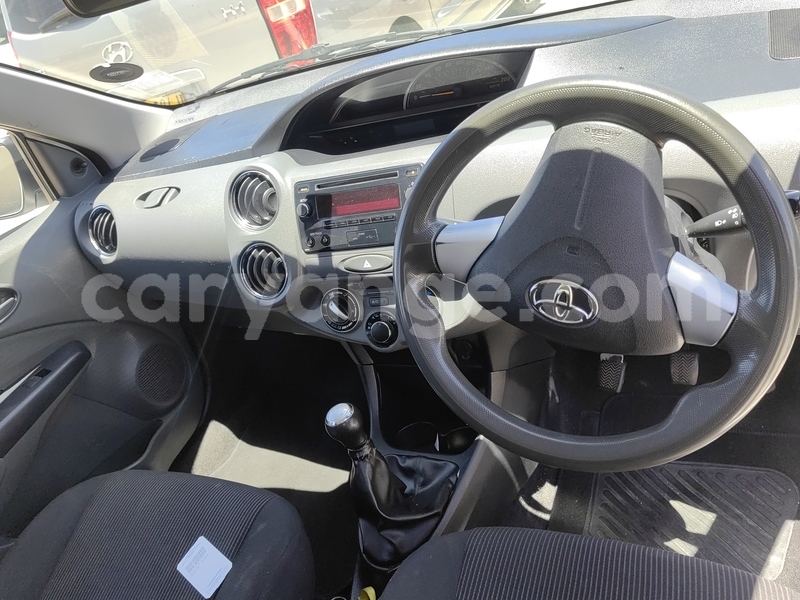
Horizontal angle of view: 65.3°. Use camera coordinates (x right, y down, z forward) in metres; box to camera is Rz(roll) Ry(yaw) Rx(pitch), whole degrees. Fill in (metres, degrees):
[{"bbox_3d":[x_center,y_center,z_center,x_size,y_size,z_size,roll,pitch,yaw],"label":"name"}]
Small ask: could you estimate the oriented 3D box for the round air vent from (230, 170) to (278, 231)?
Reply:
[{"bbox_3d":[-0.210,-0.144,0.904,0.082,0.083,0.020,-2,9,32],"label":"round air vent"}]

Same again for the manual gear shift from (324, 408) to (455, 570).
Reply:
[{"bbox_3d":[-0.032,0.203,0.832,0.130,0.225,0.185,-2,32,28],"label":"manual gear shift"}]

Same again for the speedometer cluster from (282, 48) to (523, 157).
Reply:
[{"bbox_3d":[-0.006,-0.257,0.826,0.360,0.098,0.090,-2,17,28],"label":"speedometer cluster"}]

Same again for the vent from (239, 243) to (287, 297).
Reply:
[{"bbox_3d":[-0.195,-0.046,0.932,0.086,0.086,0.042,-3,14,29],"label":"vent"}]

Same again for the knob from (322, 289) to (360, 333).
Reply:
[{"bbox_3d":[-0.084,0.015,0.865,0.060,0.060,0.025,-3,10,29],"label":"knob"}]

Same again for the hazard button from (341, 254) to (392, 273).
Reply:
[{"bbox_3d":[-0.044,-0.049,0.832,0.078,0.022,0.014,-3,10,29],"label":"hazard button"}]

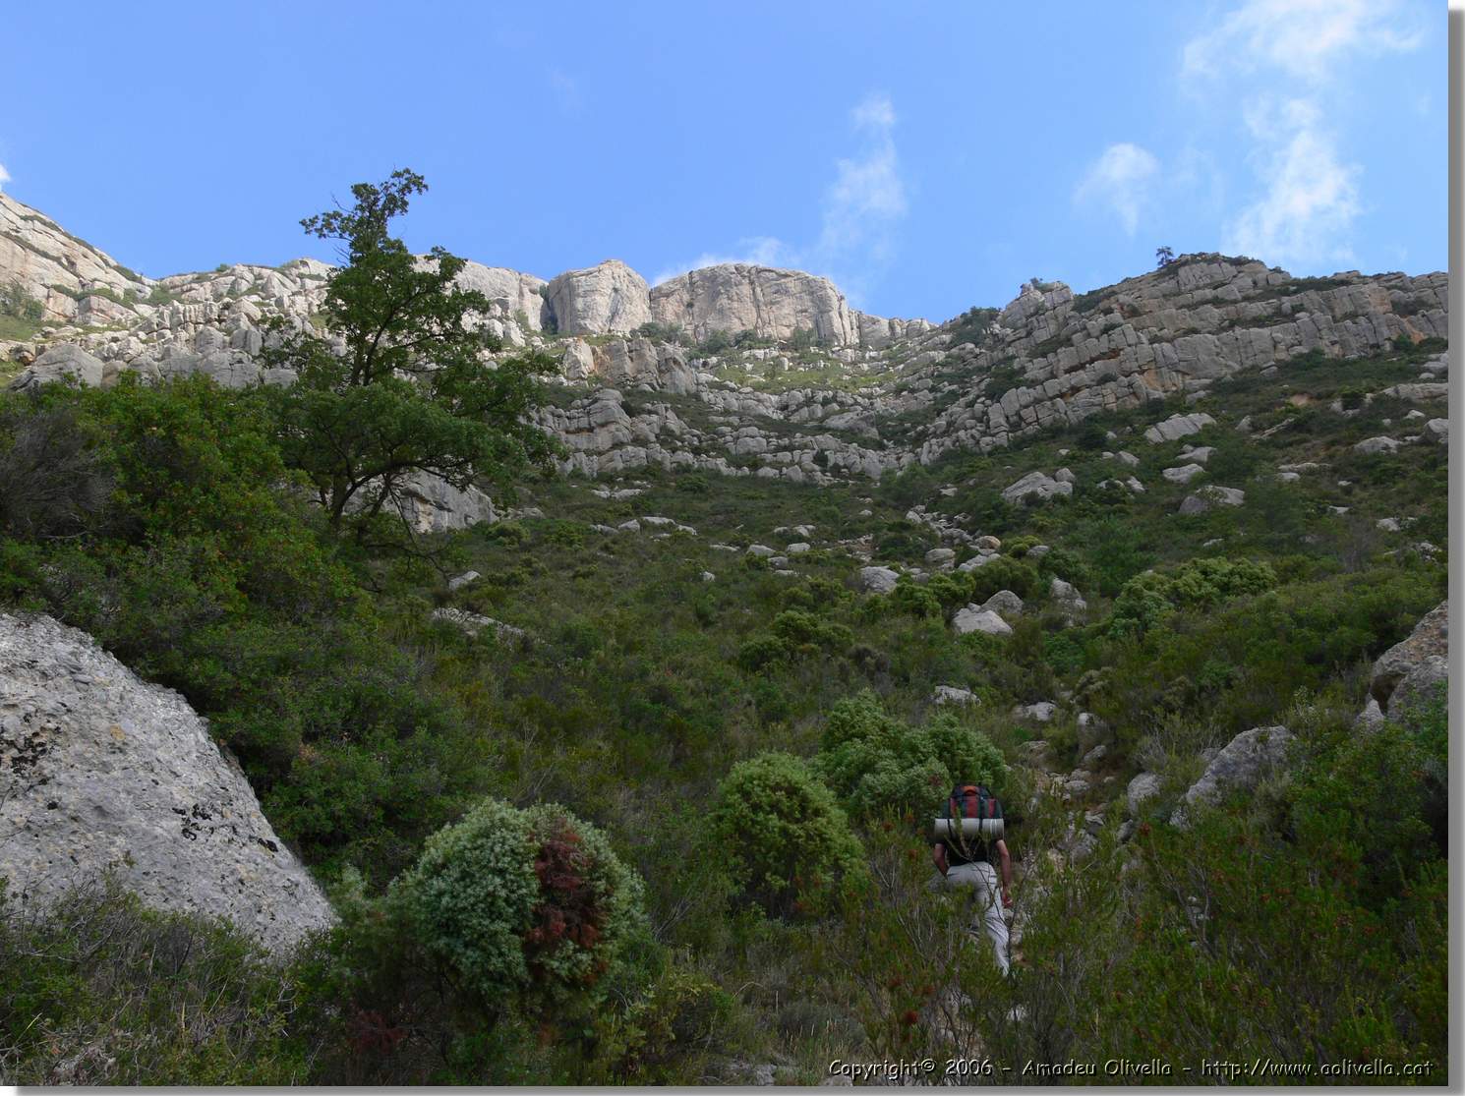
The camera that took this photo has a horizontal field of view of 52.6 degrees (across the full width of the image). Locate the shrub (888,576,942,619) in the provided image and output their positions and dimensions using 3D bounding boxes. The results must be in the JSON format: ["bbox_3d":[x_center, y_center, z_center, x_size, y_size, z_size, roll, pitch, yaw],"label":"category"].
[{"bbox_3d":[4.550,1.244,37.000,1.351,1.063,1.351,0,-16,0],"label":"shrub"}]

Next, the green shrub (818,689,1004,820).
[{"bbox_3d":[2.091,2.464,17.500,2.284,1.494,1.827,0,-16,0],"label":"green shrub"}]

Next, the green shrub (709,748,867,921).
[{"bbox_3d":[0.480,2.694,13.800,1.458,1.547,1.385,0,-16,0],"label":"green shrub"}]

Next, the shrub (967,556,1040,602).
[{"bbox_3d":[7.494,0.869,41.000,1.943,1.305,1.748,0,-16,0],"label":"shrub"}]

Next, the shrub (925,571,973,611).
[{"bbox_3d":[5.616,1.115,38.500,1.256,1.046,1.256,0,-16,0],"label":"shrub"}]

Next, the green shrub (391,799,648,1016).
[{"bbox_3d":[-1.277,2.159,8.900,1.542,1.270,1.465,0,-16,0],"label":"green shrub"}]

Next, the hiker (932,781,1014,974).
[{"bbox_3d":[1.990,2.745,12.300,0.660,1.576,0.800,-2,-16,7],"label":"hiker"}]

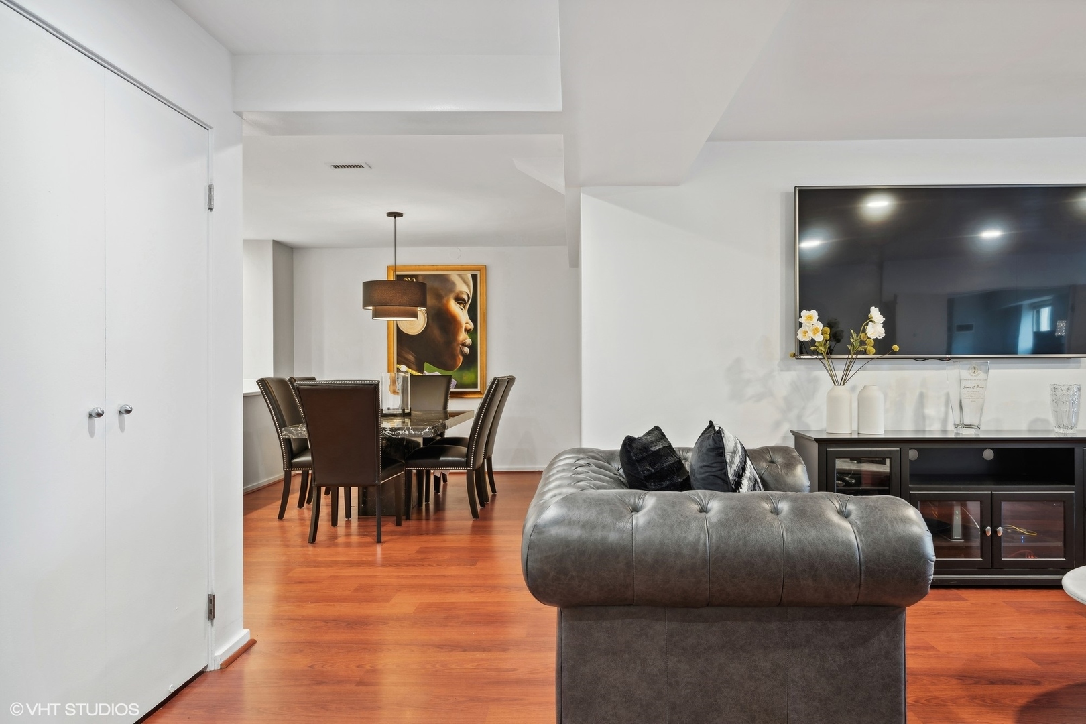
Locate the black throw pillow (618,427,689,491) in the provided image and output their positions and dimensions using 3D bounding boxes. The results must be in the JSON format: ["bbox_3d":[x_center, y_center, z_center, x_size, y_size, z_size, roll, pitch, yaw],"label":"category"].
[{"bbox_3d":[0.447,0.461,2.814,0.160,0.430,0.430,-22,-12,30],"label":"black throw pillow"}]

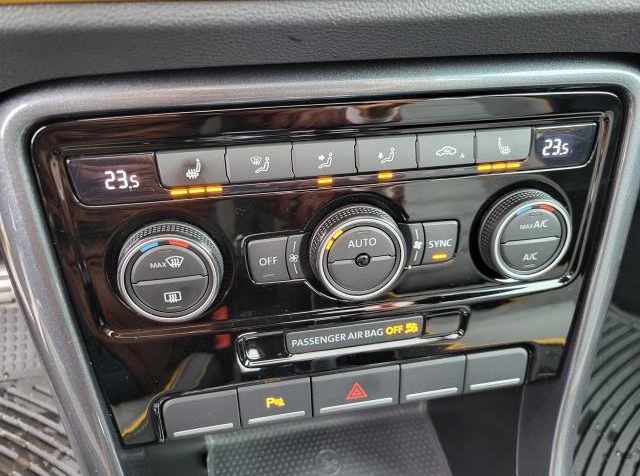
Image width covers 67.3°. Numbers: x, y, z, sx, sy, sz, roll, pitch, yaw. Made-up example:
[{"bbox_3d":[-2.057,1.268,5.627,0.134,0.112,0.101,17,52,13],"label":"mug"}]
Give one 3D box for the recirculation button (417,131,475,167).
[{"bbox_3d":[0.047,-0.034,0.184,0.023,0.013,0.006,-6,20,-9],"label":"recirculation button"}]

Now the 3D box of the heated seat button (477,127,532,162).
[{"bbox_3d":[0.071,-0.037,0.188,0.023,0.013,0.006,-6,20,-9],"label":"heated seat button"}]

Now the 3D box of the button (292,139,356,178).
[{"bbox_3d":[0.002,-0.029,0.176,0.023,0.013,0.006,-6,20,-9],"label":"button"}]

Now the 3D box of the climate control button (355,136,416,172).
[{"bbox_3d":[0.024,-0.032,0.180,0.023,0.013,0.006,-6,20,-9],"label":"climate control button"}]

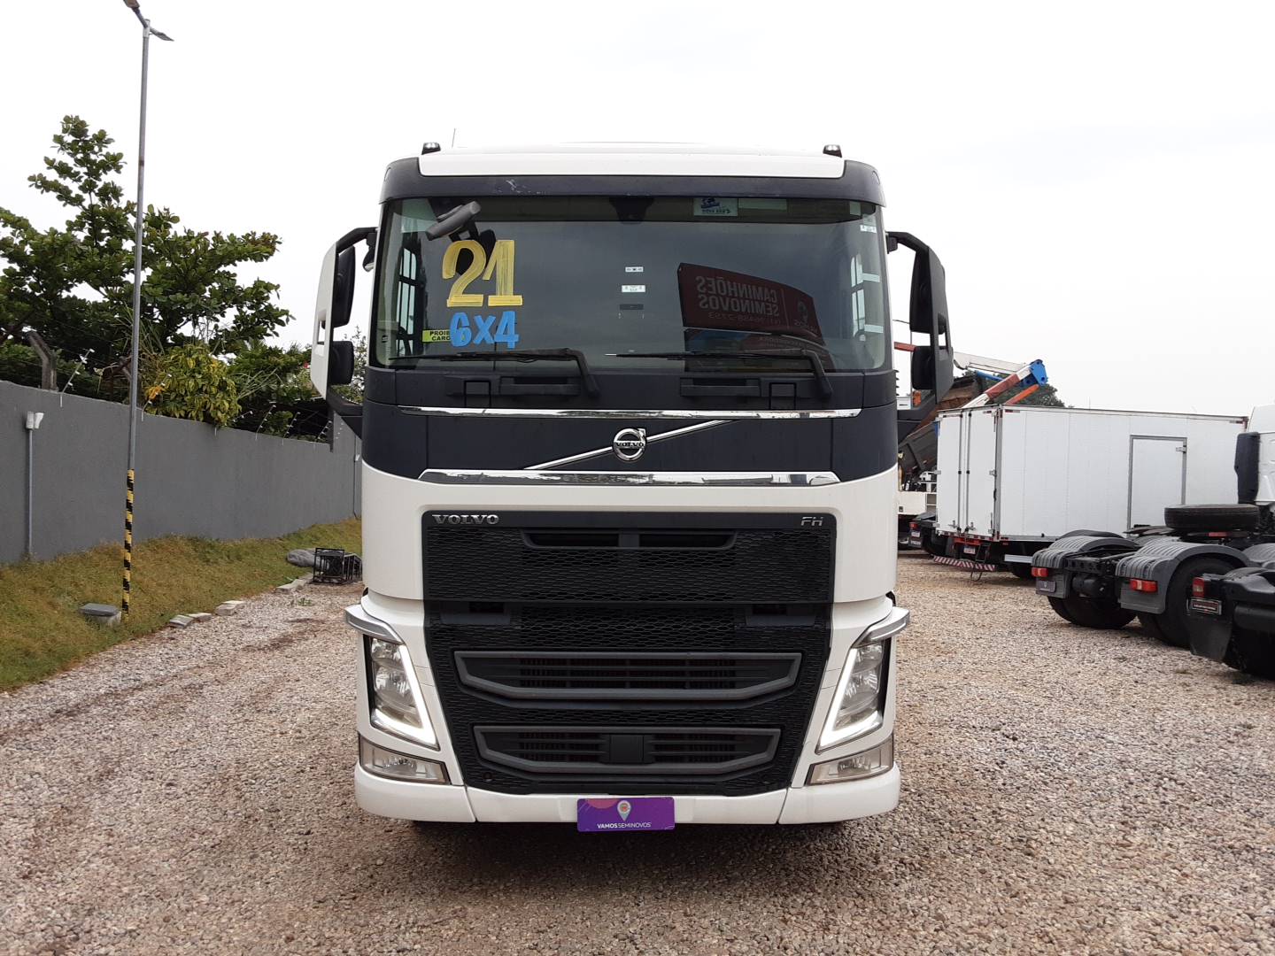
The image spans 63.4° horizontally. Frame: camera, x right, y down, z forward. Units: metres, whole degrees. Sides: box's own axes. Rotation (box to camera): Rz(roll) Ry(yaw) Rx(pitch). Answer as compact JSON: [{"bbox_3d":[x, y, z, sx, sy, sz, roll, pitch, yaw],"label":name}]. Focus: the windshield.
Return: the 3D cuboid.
[{"bbox_3d":[-0.010,-0.890,4.700,2.370,0.930,0.400,0,-12,0],"label":"windshield"}]

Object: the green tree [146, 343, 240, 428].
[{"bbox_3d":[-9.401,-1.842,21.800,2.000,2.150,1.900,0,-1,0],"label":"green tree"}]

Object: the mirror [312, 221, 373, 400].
[{"bbox_3d":[-1.355,-0.765,4.750,0.280,0.780,0.250,1,0,0],"label":"mirror"}]

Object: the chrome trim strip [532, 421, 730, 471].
[{"bbox_3d":[-0.040,-0.140,4.420,0.860,0.215,0.070,1,0,-1],"label":"chrome trim strip"}]

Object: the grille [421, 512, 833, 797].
[{"bbox_3d":[-0.045,0.740,4.410,1.740,1.190,0.220,1,0,-1],"label":"grille"}]

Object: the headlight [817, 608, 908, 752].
[{"bbox_3d":[0.970,0.865,4.540,0.400,0.590,0.270,1,0,-11],"label":"headlight"}]

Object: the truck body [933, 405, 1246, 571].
[{"bbox_3d":[9.584,0.077,21.841,5.920,2.850,2.200,1,0,-15],"label":"truck body"}]

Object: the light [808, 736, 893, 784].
[{"bbox_3d":[0.945,1.235,4.530,0.410,0.170,0.200,1,0,-13],"label":"light"}]

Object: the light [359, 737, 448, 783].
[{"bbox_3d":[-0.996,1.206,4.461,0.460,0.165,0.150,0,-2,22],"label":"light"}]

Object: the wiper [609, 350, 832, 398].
[{"bbox_3d":[0.368,-0.461,4.483,0.986,0.216,0.121,1,-6,-4],"label":"wiper"}]

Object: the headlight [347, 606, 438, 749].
[{"bbox_3d":[-1.058,0.858,4.544,0.520,0.590,0.220,0,-1,20],"label":"headlight"}]

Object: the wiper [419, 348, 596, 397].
[{"bbox_3d":[-0.613,-0.448,4.494,0.916,0.213,0.147,0,-6,6],"label":"wiper"}]

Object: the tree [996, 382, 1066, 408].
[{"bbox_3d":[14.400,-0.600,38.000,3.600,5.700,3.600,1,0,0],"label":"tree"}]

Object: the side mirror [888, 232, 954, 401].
[{"bbox_3d":[1.305,-0.745,4.770,0.280,0.770,0.250,1,0,0],"label":"side mirror"}]

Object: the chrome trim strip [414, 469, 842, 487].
[{"bbox_3d":[-0.032,0.003,4.420,1.840,0.067,0.160,0,-1,0],"label":"chrome trim strip"}]

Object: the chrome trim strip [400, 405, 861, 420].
[{"bbox_3d":[-0.026,-0.282,4.495,2.030,0.062,0.210,0,-1,0],"label":"chrome trim strip"}]

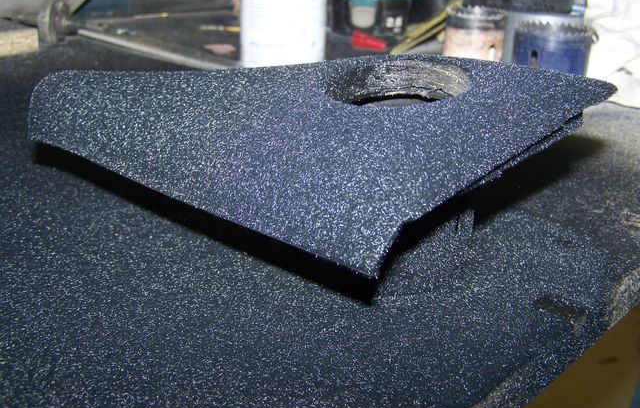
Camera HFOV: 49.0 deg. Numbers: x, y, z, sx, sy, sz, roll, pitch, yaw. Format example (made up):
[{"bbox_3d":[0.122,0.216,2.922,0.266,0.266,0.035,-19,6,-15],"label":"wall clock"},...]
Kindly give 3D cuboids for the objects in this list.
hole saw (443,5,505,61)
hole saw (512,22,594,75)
[{"bbox_3d":[0.138,-0.146,0.626,0.050,0.048,0.050,0,24,0],"label":"hole saw"},{"bbox_3d":[0.182,-0.114,0.558,0.060,0.048,0.060,0,24,0],"label":"hole saw"}]

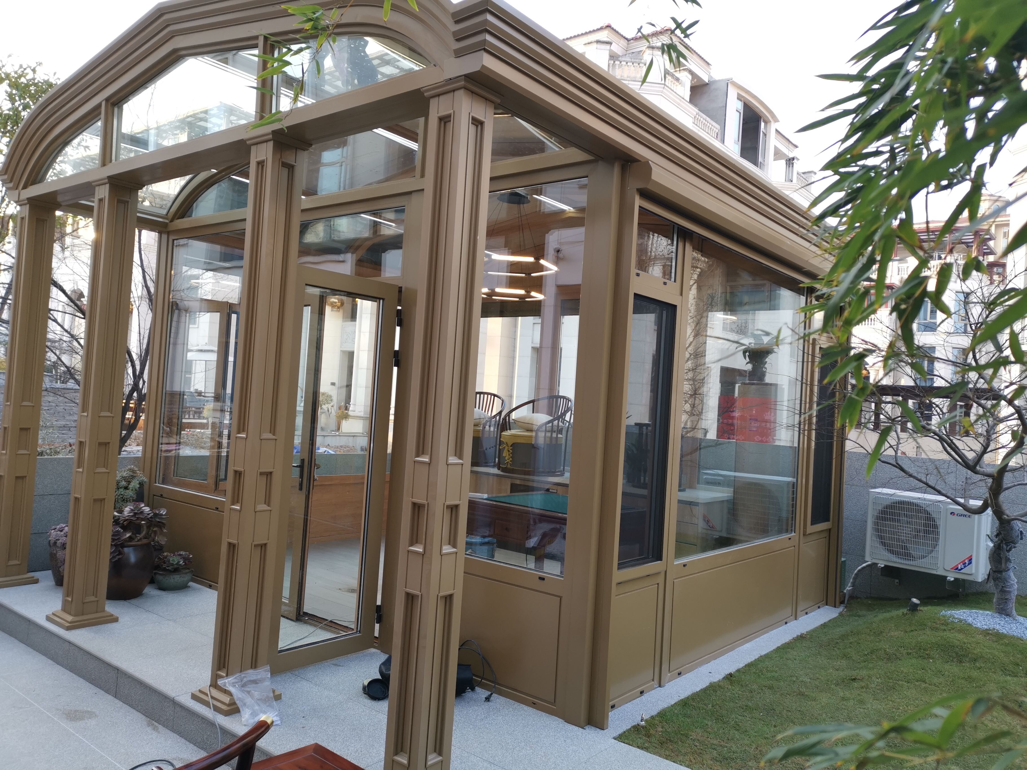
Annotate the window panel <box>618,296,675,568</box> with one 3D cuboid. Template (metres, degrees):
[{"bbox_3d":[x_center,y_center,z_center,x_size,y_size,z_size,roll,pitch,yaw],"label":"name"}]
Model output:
[{"bbox_3d":[0.676,0.240,4.089,0.060,1.361,0.475,2,-2,39],"label":"window panel"}]

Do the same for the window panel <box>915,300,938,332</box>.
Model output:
[{"bbox_3d":[23.751,-3.962,46.000,1.200,1.850,0.150,3,-2,22],"label":"window panel"}]

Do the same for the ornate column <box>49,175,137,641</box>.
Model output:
[{"bbox_3d":[-2.473,0.106,4.788,0.291,2.599,0.291,2,-2,39],"label":"ornate column"}]

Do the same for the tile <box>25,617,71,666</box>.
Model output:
[{"bbox_3d":[-2.616,1.460,4.526,0.533,0.133,0.030,2,-2,39],"label":"tile"}]

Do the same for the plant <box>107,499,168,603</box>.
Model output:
[{"bbox_3d":[-2.599,1.103,5.418,0.460,0.626,0.460,2,-2,39],"label":"plant"}]

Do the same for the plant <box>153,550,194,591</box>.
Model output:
[{"bbox_3d":[-2.410,1.302,5.682,0.270,0.266,0.270,2,-2,39],"label":"plant"}]

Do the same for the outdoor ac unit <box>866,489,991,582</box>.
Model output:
[{"bbox_3d":[3.291,1.177,6.358,0.840,0.576,0.345,2,-2,39],"label":"outdoor ac unit"}]

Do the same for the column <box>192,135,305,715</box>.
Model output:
[{"bbox_3d":[-1.199,0.161,3.759,0.295,2.599,0.295,2,-2,39],"label":"column"}]

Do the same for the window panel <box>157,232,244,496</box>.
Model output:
[{"bbox_3d":[-2.316,-0.162,5.973,1.080,1.930,0.060,2,-2,39],"label":"window panel"}]

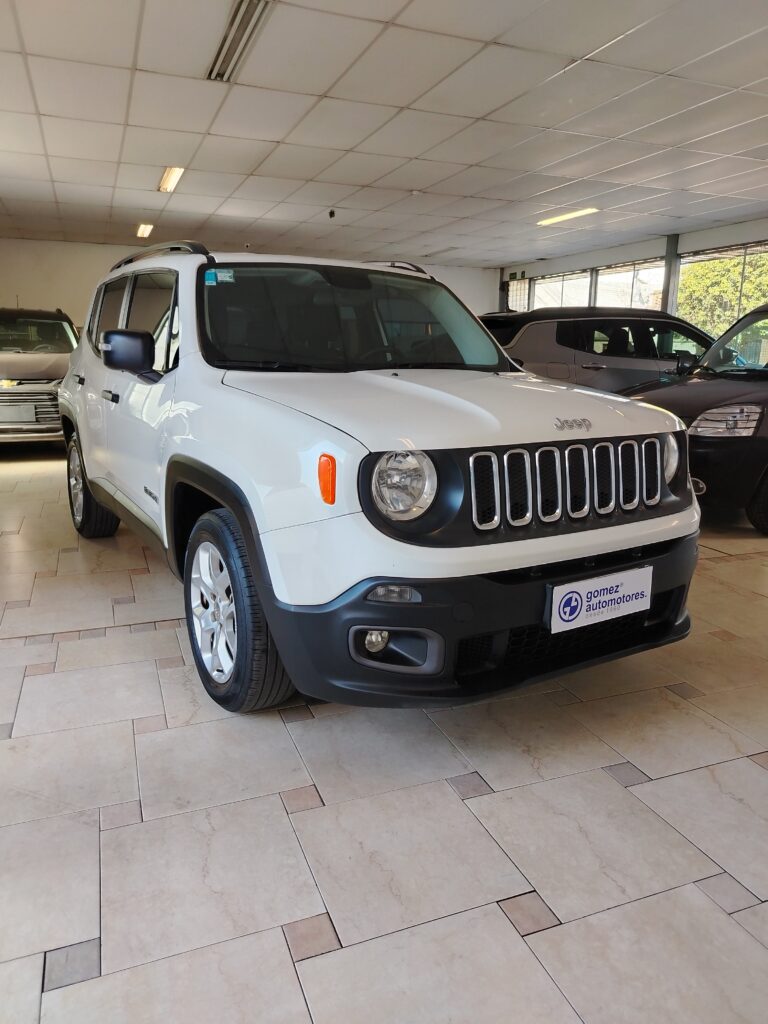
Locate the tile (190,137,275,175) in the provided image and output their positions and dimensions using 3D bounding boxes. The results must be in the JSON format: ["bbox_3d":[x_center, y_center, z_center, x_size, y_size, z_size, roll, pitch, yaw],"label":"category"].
[{"bbox_3d":[-1.378,-3.205,6.387,0.605,0.020,1.210,-4,14,-21],"label":"tile"}]

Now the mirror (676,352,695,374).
[{"bbox_3d":[2.812,-1.380,6.600,0.120,0.200,0.200,-3,13,-17],"label":"mirror"}]

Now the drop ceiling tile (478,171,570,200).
[{"bbox_3d":[1.464,-3.423,7.489,0.605,0.020,1.210,-4,14,-21],"label":"drop ceiling tile"}]

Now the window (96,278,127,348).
[{"bbox_3d":[-1.351,-0.956,3.525,0.050,0.400,0.660,7,7,-33],"label":"window"}]

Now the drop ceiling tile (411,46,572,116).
[{"bbox_3d":[0.654,-2.776,4.614,0.605,0.020,1.210,-4,14,-21],"label":"drop ceiling tile"}]

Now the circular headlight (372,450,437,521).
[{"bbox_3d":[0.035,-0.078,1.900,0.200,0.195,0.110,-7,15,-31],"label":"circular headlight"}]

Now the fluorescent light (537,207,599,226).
[{"bbox_3d":[2.330,-3.804,9.104,0.180,0.080,1.210,-4,14,-21],"label":"fluorescent light"}]

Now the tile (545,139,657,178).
[{"bbox_3d":[1.915,-3.165,6.380,0.605,0.020,1.210,-4,14,-21],"label":"tile"}]

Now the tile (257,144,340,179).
[{"bbox_3d":[-0.803,-3.227,6.548,0.602,0.025,1.210,-4,14,-21],"label":"tile"}]

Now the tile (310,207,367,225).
[{"bbox_3d":[-0.564,-3.835,9.203,0.605,0.022,1.206,-5,14,-21],"label":"tile"}]

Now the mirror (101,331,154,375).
[{"bbox_3d":[-0.948,-0.599,2.661,0.195,0.165,0.125,-7,15,-31],"label":"mirror"}]

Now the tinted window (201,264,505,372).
[{"bbox_3d":[-0.075,-0.795,2.960,1.420,0.620,0.150,-7,-28,-32],"label":"tinted window"}]

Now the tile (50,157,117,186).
[{"bbox_3d":[-2.950,-3.353,7.002,0.605,0.022,1.206,-5,14,-21],"label":"tile"}]

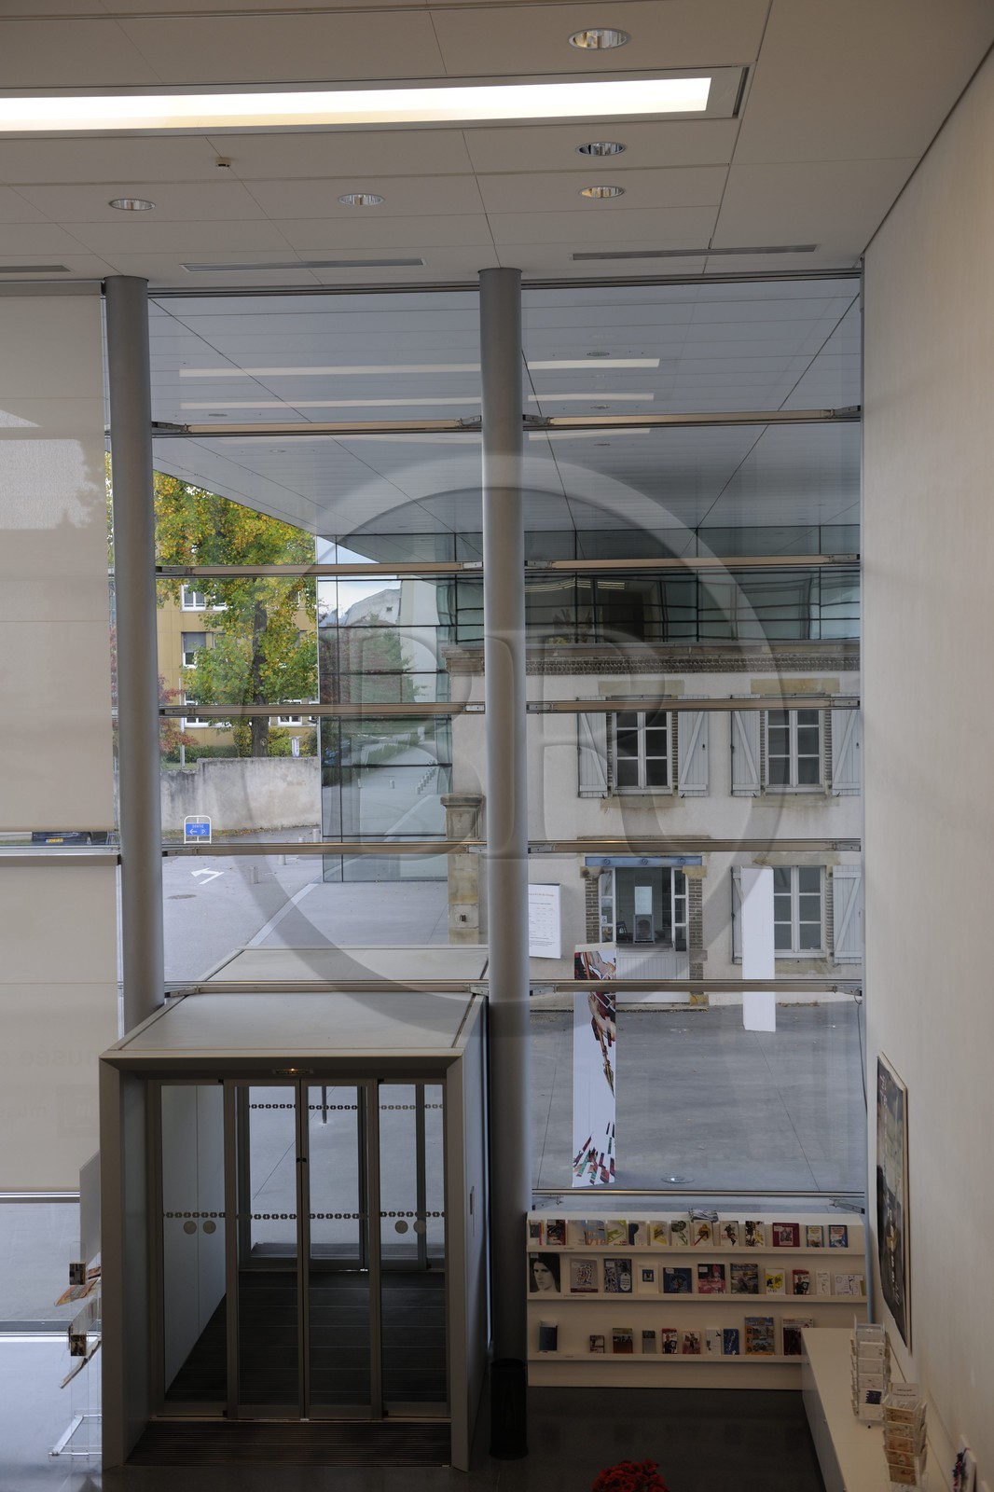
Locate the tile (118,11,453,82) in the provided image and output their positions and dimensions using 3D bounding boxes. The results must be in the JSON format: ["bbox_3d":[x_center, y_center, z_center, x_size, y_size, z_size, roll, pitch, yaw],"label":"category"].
[{"bbox_3d":[-1.021,-3.438,9.158,1.476,0.030,0.936,-1,3,3],"label":"tile"}]

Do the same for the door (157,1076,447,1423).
[{"bbox_3d":[-1.444,3.699,13.673,2.190,2.576,0.100,-1,3,4],"label":"door"}]

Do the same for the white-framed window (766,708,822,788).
[{"bbox_3d":[4.814,-0.023,30.156,0.916,1.538,0.120,-1,3,4],"label":"white-framed window"}]

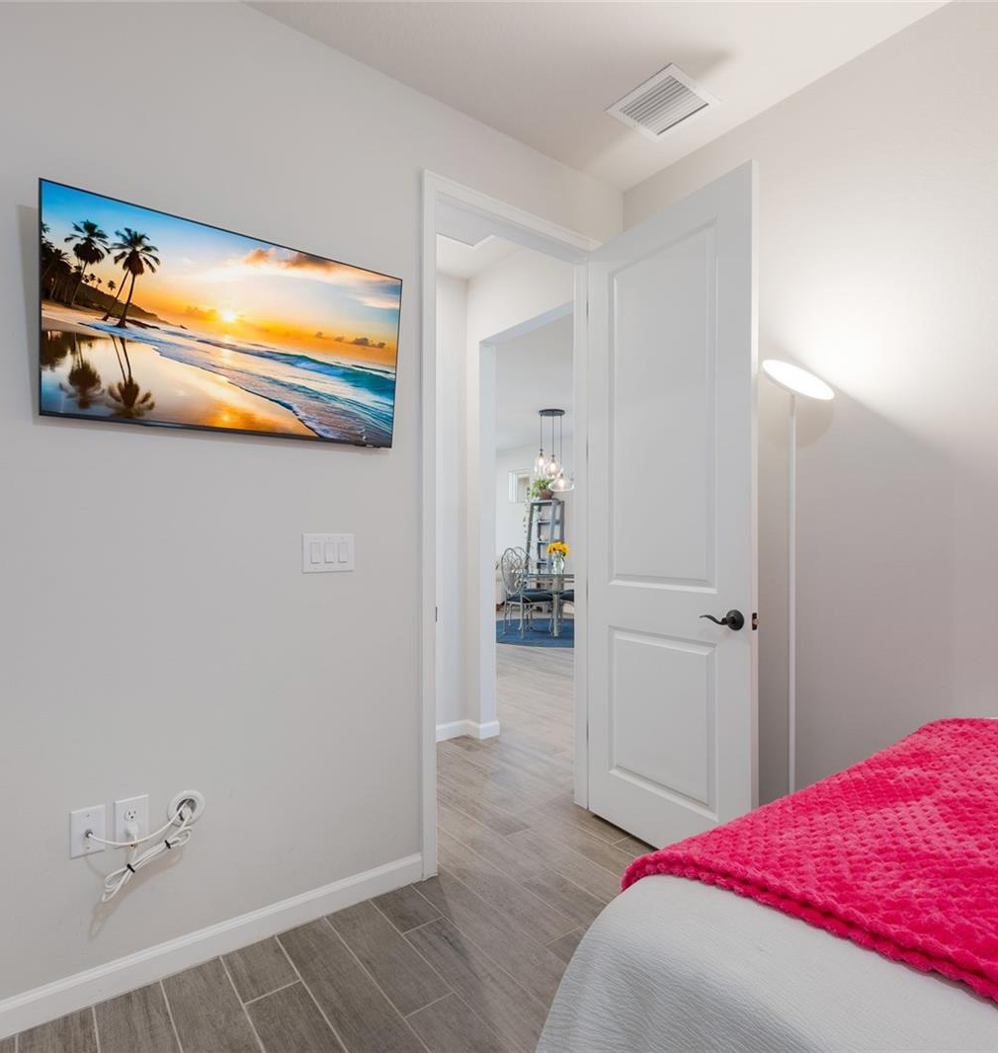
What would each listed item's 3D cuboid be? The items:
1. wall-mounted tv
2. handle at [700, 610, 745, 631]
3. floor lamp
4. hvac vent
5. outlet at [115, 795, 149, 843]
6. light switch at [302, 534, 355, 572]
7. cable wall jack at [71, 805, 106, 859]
[{"bbox_3d":[-0.748,-0.553,1.806,0.965,0.560,0.060,1,6,-36],"label":"wall-mounted tv"},{"bbox_3d":[0.751,0.317,2.077,0.065,0.069,0.135,1,-1,-33],"label":"handle"},{"bbox_3d":[0.965,0.346,1.994,0.260,1.830,0.260,1,-1,-24],"label":"floor lamp"},{"bbox_3d":[0.608,-1.551,2.269,0.290,0.020,0.290,1,-1,-37],"label":"hvac vent"},{"bbox_3d":[-0.989,0.795,1.657,0.077,0.120,0.008,1,-1,-37],"label":"outlet"},{"bbox_3d":[-0.549,0.087,1.991,0.172,0.121,0.009,1,-1,-37],"label":"light switch"},{"bbox_3d":[-1.068,0.793,1.597,0.075,0.120,0.008,1,-1,-37],"label":"cable wall jack"}]

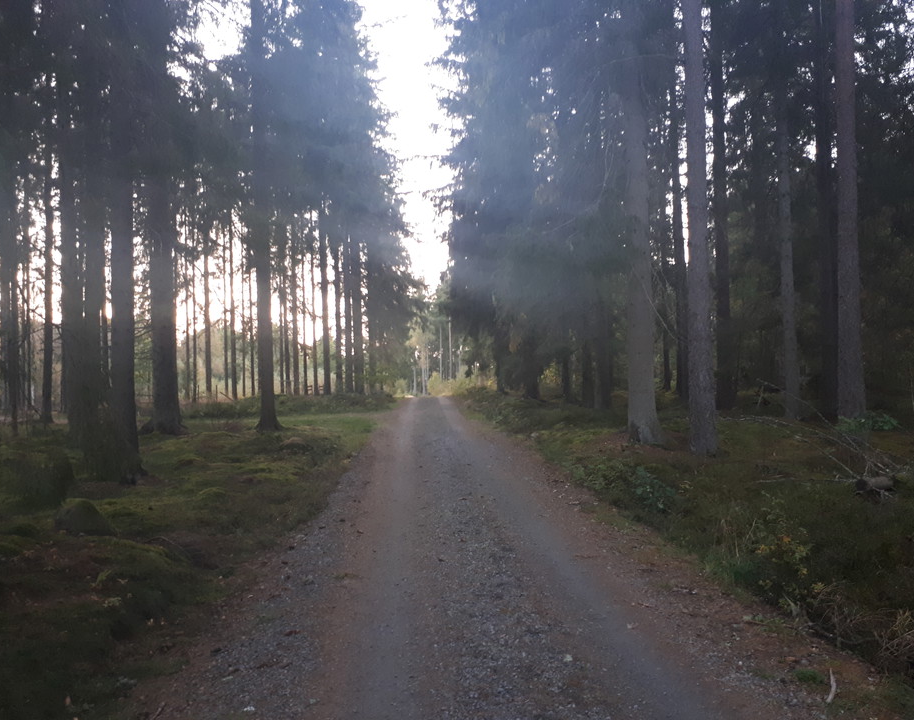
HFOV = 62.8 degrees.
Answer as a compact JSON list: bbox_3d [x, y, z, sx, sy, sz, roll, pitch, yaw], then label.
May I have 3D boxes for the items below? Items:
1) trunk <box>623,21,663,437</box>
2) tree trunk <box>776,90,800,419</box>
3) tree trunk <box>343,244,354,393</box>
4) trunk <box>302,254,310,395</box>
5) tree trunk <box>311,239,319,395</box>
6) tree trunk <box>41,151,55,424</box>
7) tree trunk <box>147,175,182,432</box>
[{"bbox_3d":[3.375,-2.495,14.059,0.561,8.116,0.561,-1,-1,0],"label":"trunk"},{"bbox_3d":[8.259,-2.656,18.759,0.350,8.237,0.350,-1,-1,0],"label":"tree trunk"},{"bbox_3d":[-6.242,-2.393,43.062,0.431,8.521,0.431,-1,-1,0],"label":"tree trunk"},{"bbox_3d":[-9.363,-2.190,46.062,0.295,8.621,0.295,-1,-1,0],"label":"trunk"},{"bbox_3d":[-8.522,-2.625,45.068,0.331,9.401,0.331,-1,-1,0],"label":"tree trunk"},{"bbox_3d":[-14.294,-2.537,26.069,0.347,9.556,0.347,-1,-1,0],"label":"tree trunk"},{"bbox_3d":[-7.642,-1.444,19.549,0.781,6.719,0.781,-1,-1,0],"label":"tree trunk"}]

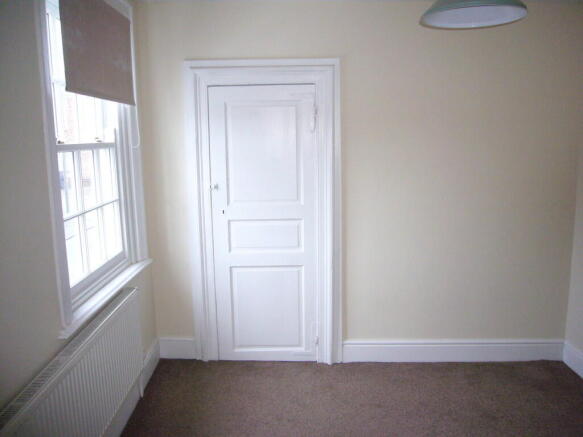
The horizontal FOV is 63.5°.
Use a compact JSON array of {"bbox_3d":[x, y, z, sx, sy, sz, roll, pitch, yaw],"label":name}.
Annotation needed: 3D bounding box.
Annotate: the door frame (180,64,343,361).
[{"bbox_3d":[-0.175,-0.007,3.240,1.040,2.090,0.100,-1,7,3],"label":"door frame"}]

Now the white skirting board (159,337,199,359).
[{"bbox_3d":[-0.809,0.934,3.411,0.285,0.166,0.027,-1,7,3],"label":"white skirting board"}]

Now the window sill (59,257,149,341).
[{"bbox_3d":[-0.921,0.343,2.421,0.090,0.040,1.384,-1,7,-3],"label":"window sill"}]

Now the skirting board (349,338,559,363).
[{"bbox_3d":[1.121,0.922,3.308,1.514,0.171,0.027,-1,7,3],"label":"skirting board"}]

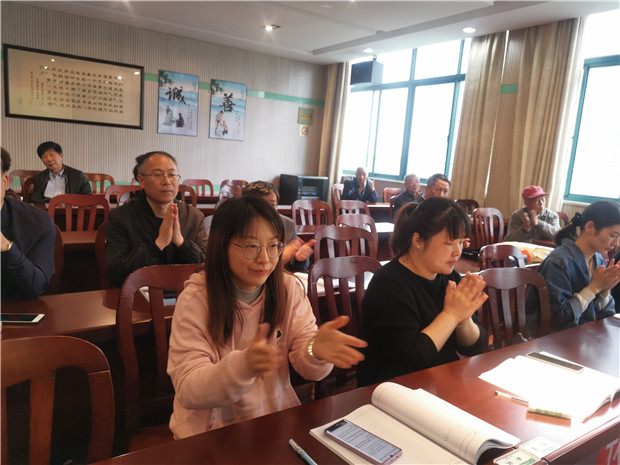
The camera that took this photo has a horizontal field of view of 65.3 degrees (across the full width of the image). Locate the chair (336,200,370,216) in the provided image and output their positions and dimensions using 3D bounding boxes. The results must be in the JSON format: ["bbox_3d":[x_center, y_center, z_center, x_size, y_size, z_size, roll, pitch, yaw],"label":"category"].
[{"bbox_3d":[0.558,0.191,4.749,0.450,0.955,0.520,-2,11,-35],"label":"chair"}]

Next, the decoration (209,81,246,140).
[{"bbox_3d":[-1.263,-1.883,7.517,0.590,0.870,0.025,-2,11,-35],"label":"decoration"}]

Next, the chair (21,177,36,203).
[{"bbox_3d":[-2.563,-0.036,4.805,0.450,0.970,0.520,-2,11,-34],"label":"chair"}]

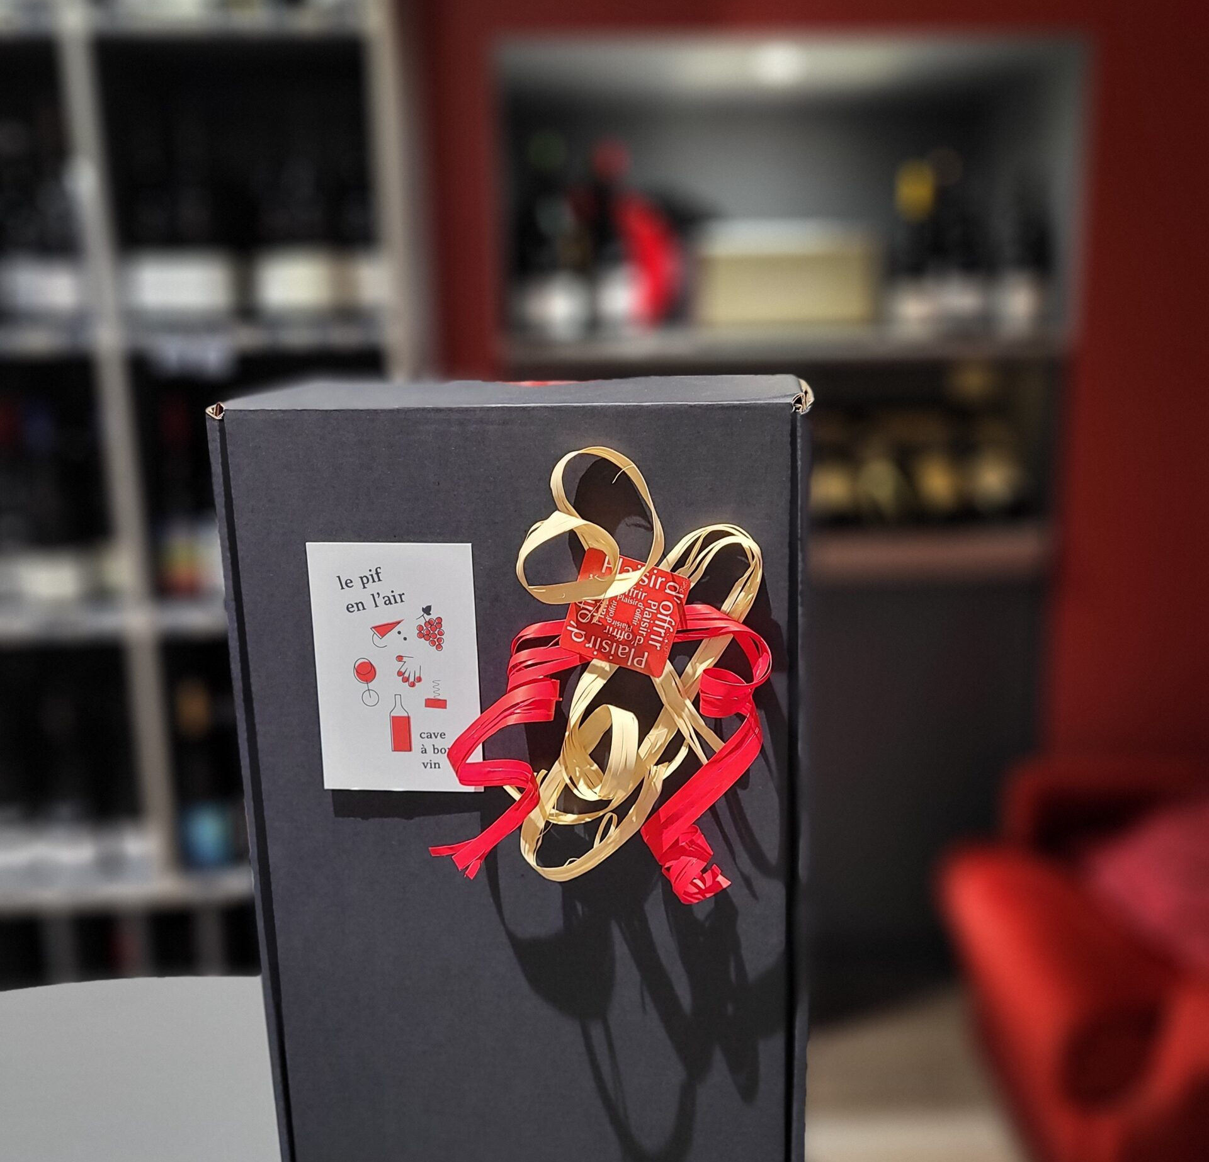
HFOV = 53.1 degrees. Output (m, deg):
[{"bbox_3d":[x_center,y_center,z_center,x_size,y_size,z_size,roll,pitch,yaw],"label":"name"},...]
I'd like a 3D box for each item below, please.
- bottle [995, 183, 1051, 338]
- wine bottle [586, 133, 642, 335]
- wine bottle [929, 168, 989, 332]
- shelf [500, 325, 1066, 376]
[{"bbox_3d":[0.825,-0.644,2.390,0.076,0.280,0.076,-2,13,-3],"label":"bottle"},{"bbox_3d":[0.015,-0.583,2.097,0.080,0.300,0.080,-2,13,-3],"label":"wine bottle"},{"bbox_3d":[0.697,-0.650,2.381,0.080,0.290,0.080,-2,13,-3],"label":"wine bottle"},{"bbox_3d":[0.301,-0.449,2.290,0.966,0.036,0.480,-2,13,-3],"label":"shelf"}]

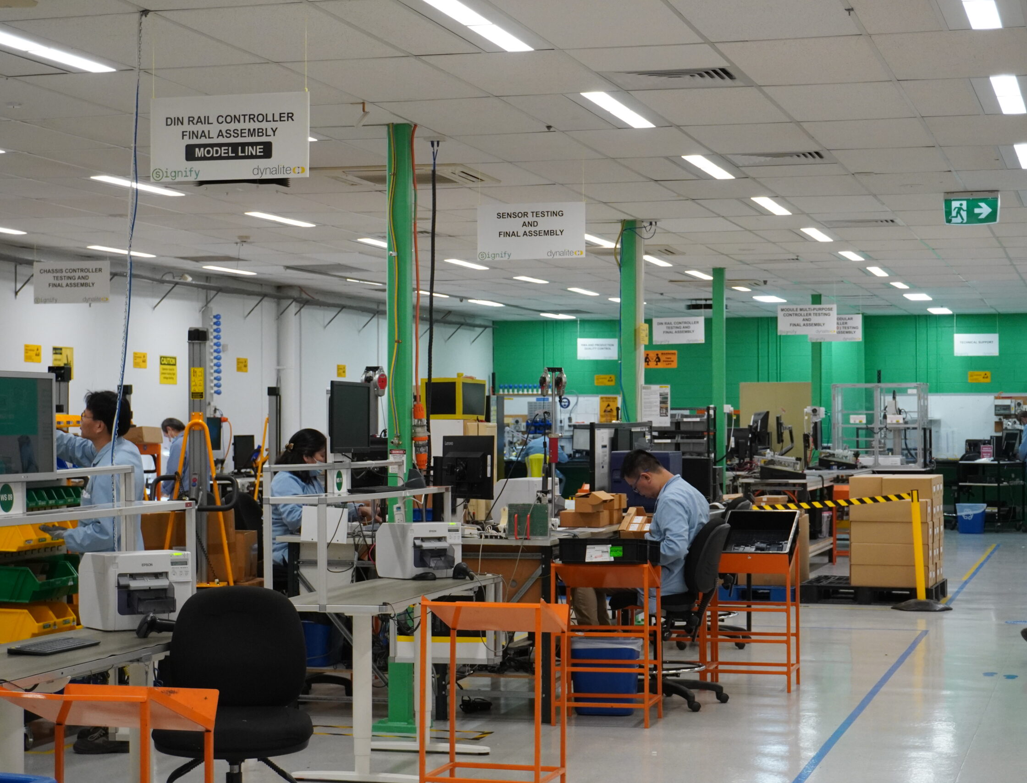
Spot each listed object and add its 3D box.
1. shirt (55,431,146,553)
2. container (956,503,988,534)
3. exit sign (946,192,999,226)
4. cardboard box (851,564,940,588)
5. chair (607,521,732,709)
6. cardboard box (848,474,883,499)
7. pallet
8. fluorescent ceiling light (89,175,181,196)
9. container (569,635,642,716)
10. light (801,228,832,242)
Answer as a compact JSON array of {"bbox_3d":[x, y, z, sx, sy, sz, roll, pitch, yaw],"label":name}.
[{"bbox_3d":[-1.940,0.475,9.680,0.500,0.590,0.500,0,-1,-7],"label":"shirt"},{"bbox_3d":[6.313,1.747,28.756,0.410,0.415,0.320,0,-1,16],"label":"container"},{"bbox_3d":[3.062,-1.223,13.942,0.360,0.215,0.090,0,-1,16],"label":"exit sign"},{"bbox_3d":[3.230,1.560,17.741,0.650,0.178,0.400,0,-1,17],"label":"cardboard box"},{"bbox_3d":[0.840,1.180,11.280,0.680,1.000,0.640,0,-1,16],"label":"chair"},{"bbox_3d":[3.020,0.812,17.680,0.275,0.178,0.380,0,-1,18],"label":"cardboard box"},{"bbox_3d":[3.136,1.732,18.120,1.140,0.155,1.060,0,-1,17],"label":"pallet"},{"bbox_3d":[-2.454,-1.357,13.698,0.113,0.060,1.160,0,-1,16],"label":"fluorescent ceiling light"},{"bbox_3d":[0.507,1.532,11.240,0.355,0.390,0.260,0,-1,16],"label":"container"},{"bbox_3d":[2.509,-1.304,17.223,0.113,0.060,1.160,0,-1,16],"label":"light"}]

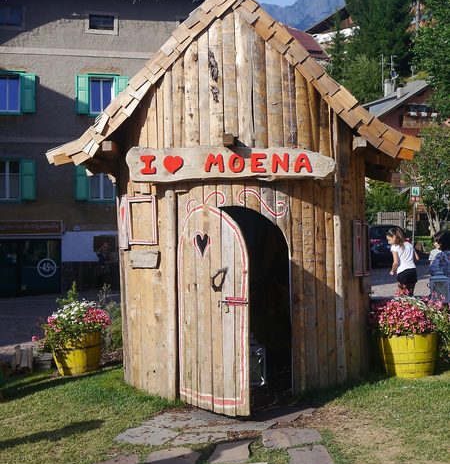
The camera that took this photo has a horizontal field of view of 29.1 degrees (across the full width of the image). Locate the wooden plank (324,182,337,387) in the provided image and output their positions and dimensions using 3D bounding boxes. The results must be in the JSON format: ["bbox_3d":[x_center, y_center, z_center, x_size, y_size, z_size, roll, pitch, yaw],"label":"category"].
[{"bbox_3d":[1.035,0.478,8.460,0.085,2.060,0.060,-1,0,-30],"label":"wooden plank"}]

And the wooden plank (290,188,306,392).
[{"bbox_3d":[0.629,0.491,7.463,0.115,1.825,0.050,0,0,-20],"label":"wooden plank"}]

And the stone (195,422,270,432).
[{"bbox_3d":[0.057,1.476,6.485,0.623,0.040,0.212,0,0,-11],"label":"stone"}]

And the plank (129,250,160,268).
[{"bbox_3d":[-0.719,0.250,7.743,0.360,0.156,0.035,0,1,44],"label":"plank"}]

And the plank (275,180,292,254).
[{"bbox_3d":[0.509,-0.132,7.600,0.135,0.658,0.050,-1,0,-15],"label":"plank"}]

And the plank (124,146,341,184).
[{"bbox_3d":[0.059,-0.612,7.800,1.890,0.310,0.060,-1,0,0],"label":"plank"}]

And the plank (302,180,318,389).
[{"bbox_3d":[0.774,0.468,7.800,0.120,1.899,0.050,-1,0,-27],"label":"plank"}]

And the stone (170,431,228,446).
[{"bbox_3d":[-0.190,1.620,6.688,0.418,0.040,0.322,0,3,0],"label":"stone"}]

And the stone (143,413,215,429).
[{"bbox_3d":[-0.323,1.468,6.702,0.478,0.040,0.501,0,0,23],"label":"stone"}]

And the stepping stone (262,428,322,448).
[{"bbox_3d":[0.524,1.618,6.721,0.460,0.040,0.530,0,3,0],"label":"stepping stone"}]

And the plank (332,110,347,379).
[{"bbox_3d":[1.046,0.156,7.950,0.090,2.504,0.070,-2,0,-35],"label":"plank"}]

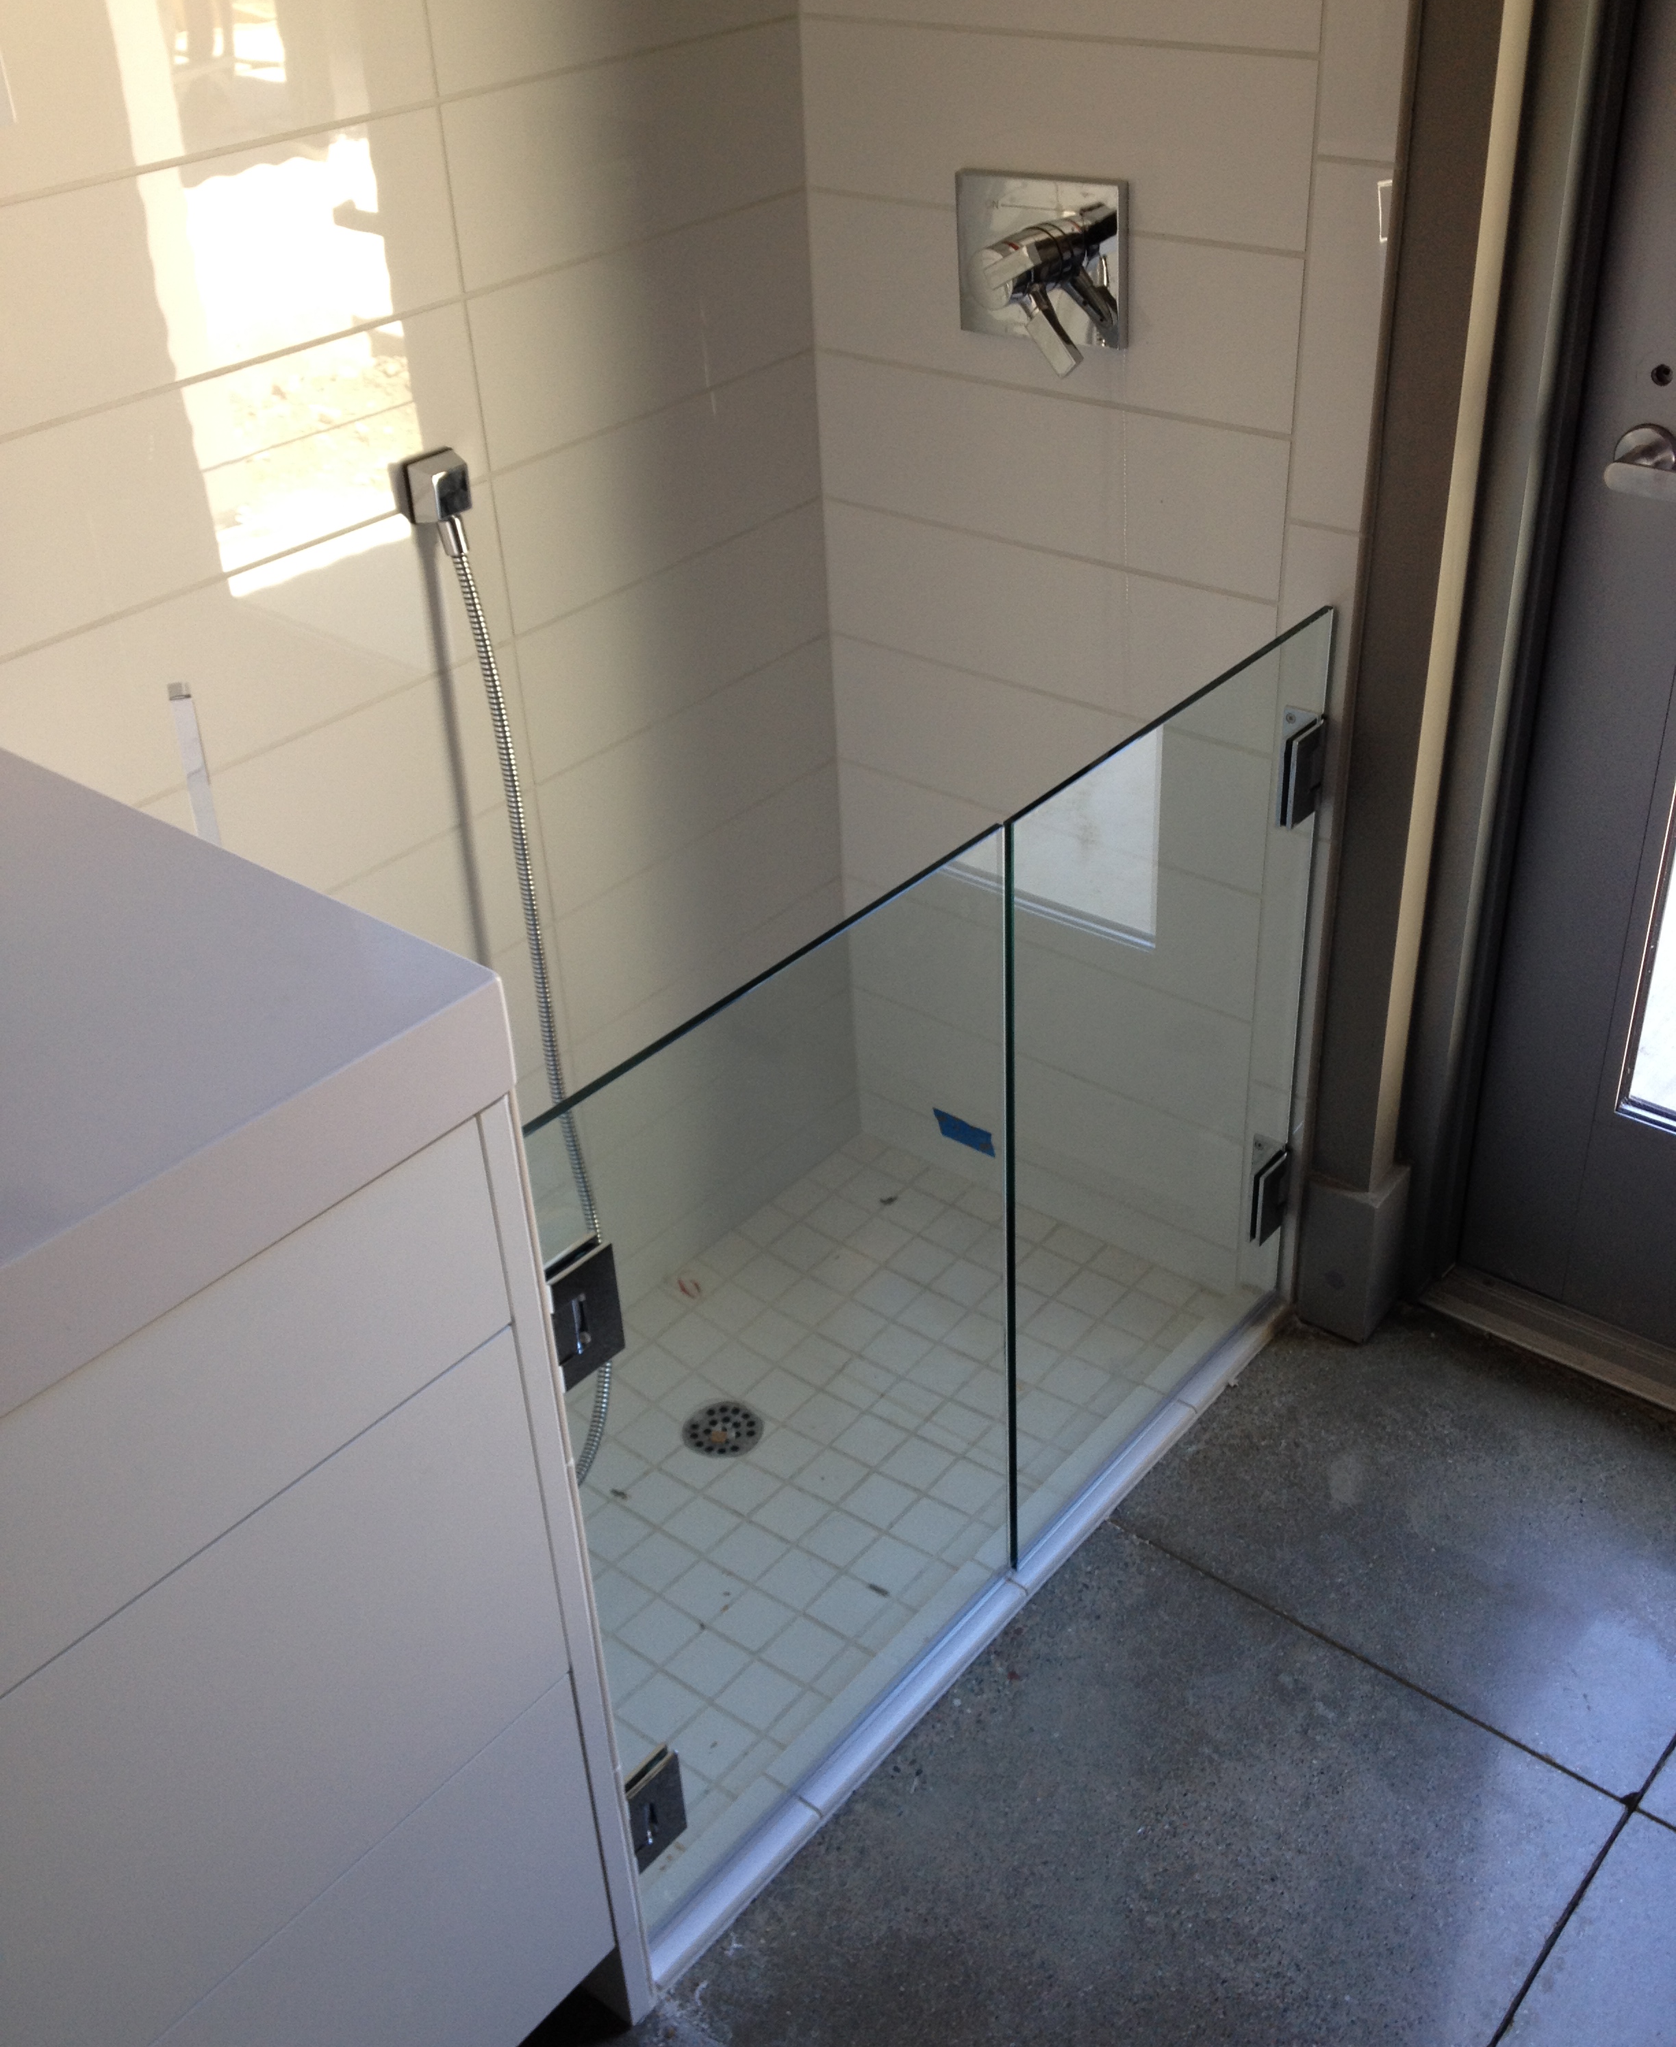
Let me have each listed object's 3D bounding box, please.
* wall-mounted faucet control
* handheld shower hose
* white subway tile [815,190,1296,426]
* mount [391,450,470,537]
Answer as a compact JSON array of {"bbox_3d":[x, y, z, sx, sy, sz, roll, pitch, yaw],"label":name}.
[{"bbox_3d":[0.163,-0.678,2.059,0.190,0.159,0.075,22,40,34],"label":"wall-mounted faucet control"},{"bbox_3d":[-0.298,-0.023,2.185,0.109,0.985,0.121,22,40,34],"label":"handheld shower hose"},{"bbox_3d":[0.189,-0.668,2.108,0.542,0.148,0.010,22,40,34],"label":"white subway tile"},{"bbox_3d":[-0.342,-0.461,1.961,0.033,0.059,0.051,22,40,34],"label":"mount"}]

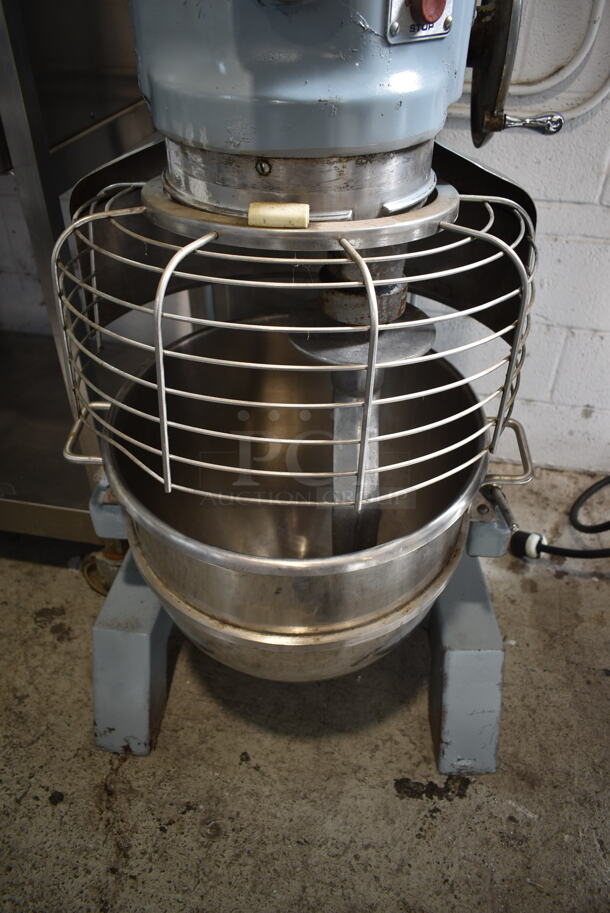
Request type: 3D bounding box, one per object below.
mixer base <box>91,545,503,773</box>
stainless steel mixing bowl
[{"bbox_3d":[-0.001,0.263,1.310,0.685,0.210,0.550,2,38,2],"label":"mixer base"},{"bbox_3d":[-0.011,0.096,1.011,0.485,0.420,0.485,0,44,0],"label":"stainless steel mixing bowl"}]

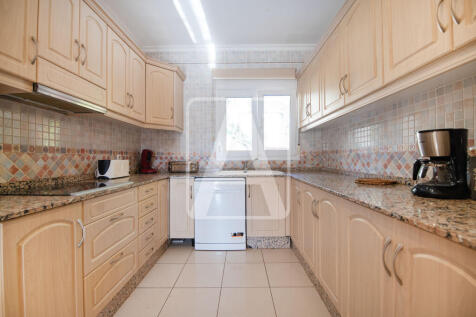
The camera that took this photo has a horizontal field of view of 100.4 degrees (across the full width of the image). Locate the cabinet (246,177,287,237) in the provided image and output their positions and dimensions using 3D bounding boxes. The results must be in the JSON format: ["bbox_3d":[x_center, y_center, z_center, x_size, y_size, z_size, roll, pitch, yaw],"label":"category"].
[{"bbox_3d":[0.347,0.578,2.612,0.464,0.711,0.565,0,0,1],"label":"cabinet"}]

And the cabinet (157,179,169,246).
[{"bbox_3d":[-1.099,0.600,2.226,0.540,0.707,0.305,-1,0,1],"label":"cabinet"}]

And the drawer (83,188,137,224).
[{"bbox_3d":[-1.099,0.311,1.389,0.500,0.130,0.572,-1,0,1],"label":"drawer"}]

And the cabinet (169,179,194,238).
[{"bbox_3d":[-0.649,0.578,2.627,0.289,0.711,0.565,0,0,1],"label":"cabinet"}]

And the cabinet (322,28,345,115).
[{"bbox_3d":[1.005,-0.767,1.790,0.320,0.700,0.440,-1,0,1],"label":"cabinet"}]

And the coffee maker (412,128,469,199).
[{"bbox_3d":[0.959,0.024,0.972,0.215,0.315,0.175,-1,0,18],"label":"coffee maker"}]

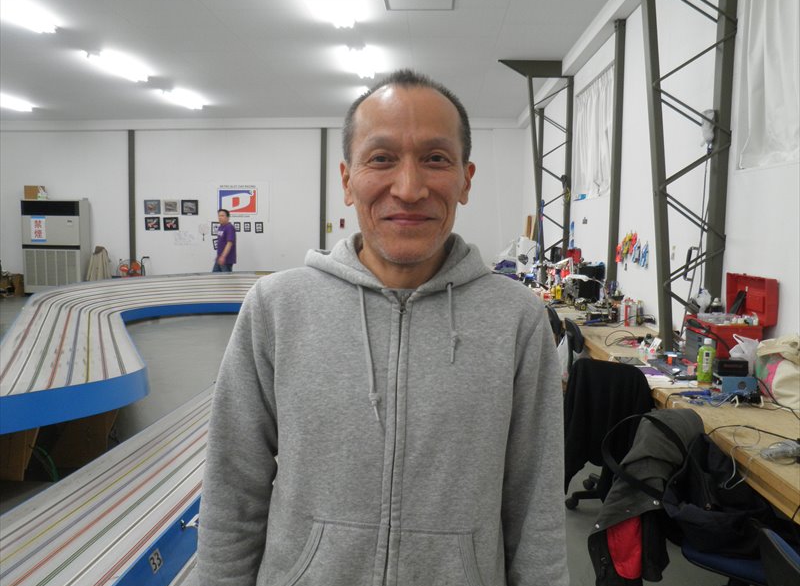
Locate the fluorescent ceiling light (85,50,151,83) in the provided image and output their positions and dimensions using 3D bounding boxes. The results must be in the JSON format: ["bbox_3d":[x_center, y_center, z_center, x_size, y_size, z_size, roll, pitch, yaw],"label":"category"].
[{"bbox_3d":[-3.394,-2.742,7.866,0.240,0.100,1.250,1,6,3],"label":"fluorescent ceiling light"}]

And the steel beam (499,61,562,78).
[{"bbox_3d":[1.537,-2.637,7.658,0.756,0.203,0.110,1,6,3],"label":"steel beam"}]

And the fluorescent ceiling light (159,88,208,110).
[{"bbox_3d":[-3.317,-2.963,9.955,0.240,0.100,1.250,1,6,3],"label":"fluorescent ceiling light"}]

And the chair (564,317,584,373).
[{"bbox_3d":[1.257,0.584,3.976,0.550,0.840,0.520,1,6,3],"label":"chair"}]

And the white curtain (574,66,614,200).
[{"bbox_3d":[1.965,-1.583,6.668,0.100,1.208,1.685,1,6,3],"label":"white curtain"}]

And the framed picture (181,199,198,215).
[{"bbox_3d":[-3.987,-1.612,12.235,0.330,0.287,0.025,1,6,3],"label":"framed picture"}]

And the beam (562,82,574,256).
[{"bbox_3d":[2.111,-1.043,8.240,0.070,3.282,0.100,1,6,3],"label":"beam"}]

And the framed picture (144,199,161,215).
[{"bbox_3d":[-5.053,-1.745,13.212,0.334,0.287,0.025,1,6,3],"label":"framed picture"}]

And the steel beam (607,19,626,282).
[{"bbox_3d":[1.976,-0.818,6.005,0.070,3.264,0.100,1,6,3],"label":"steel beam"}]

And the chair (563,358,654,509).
[{"bbox_3d":[1.063,0.685,3.190,0.520,0.800,0.560,4,7,33],"label":"chair"}]

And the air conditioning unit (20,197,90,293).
[{"bbox_3d":[-6.943,-0.911,13.170,1.197,1.886,0.440,1,6,3],"label":"air conditioning unit"}]

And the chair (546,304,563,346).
[{"bbox_3d":[1.339,0.471,5.207,0.560,0.820,0.520,1,6,3],"label":"chair"}]

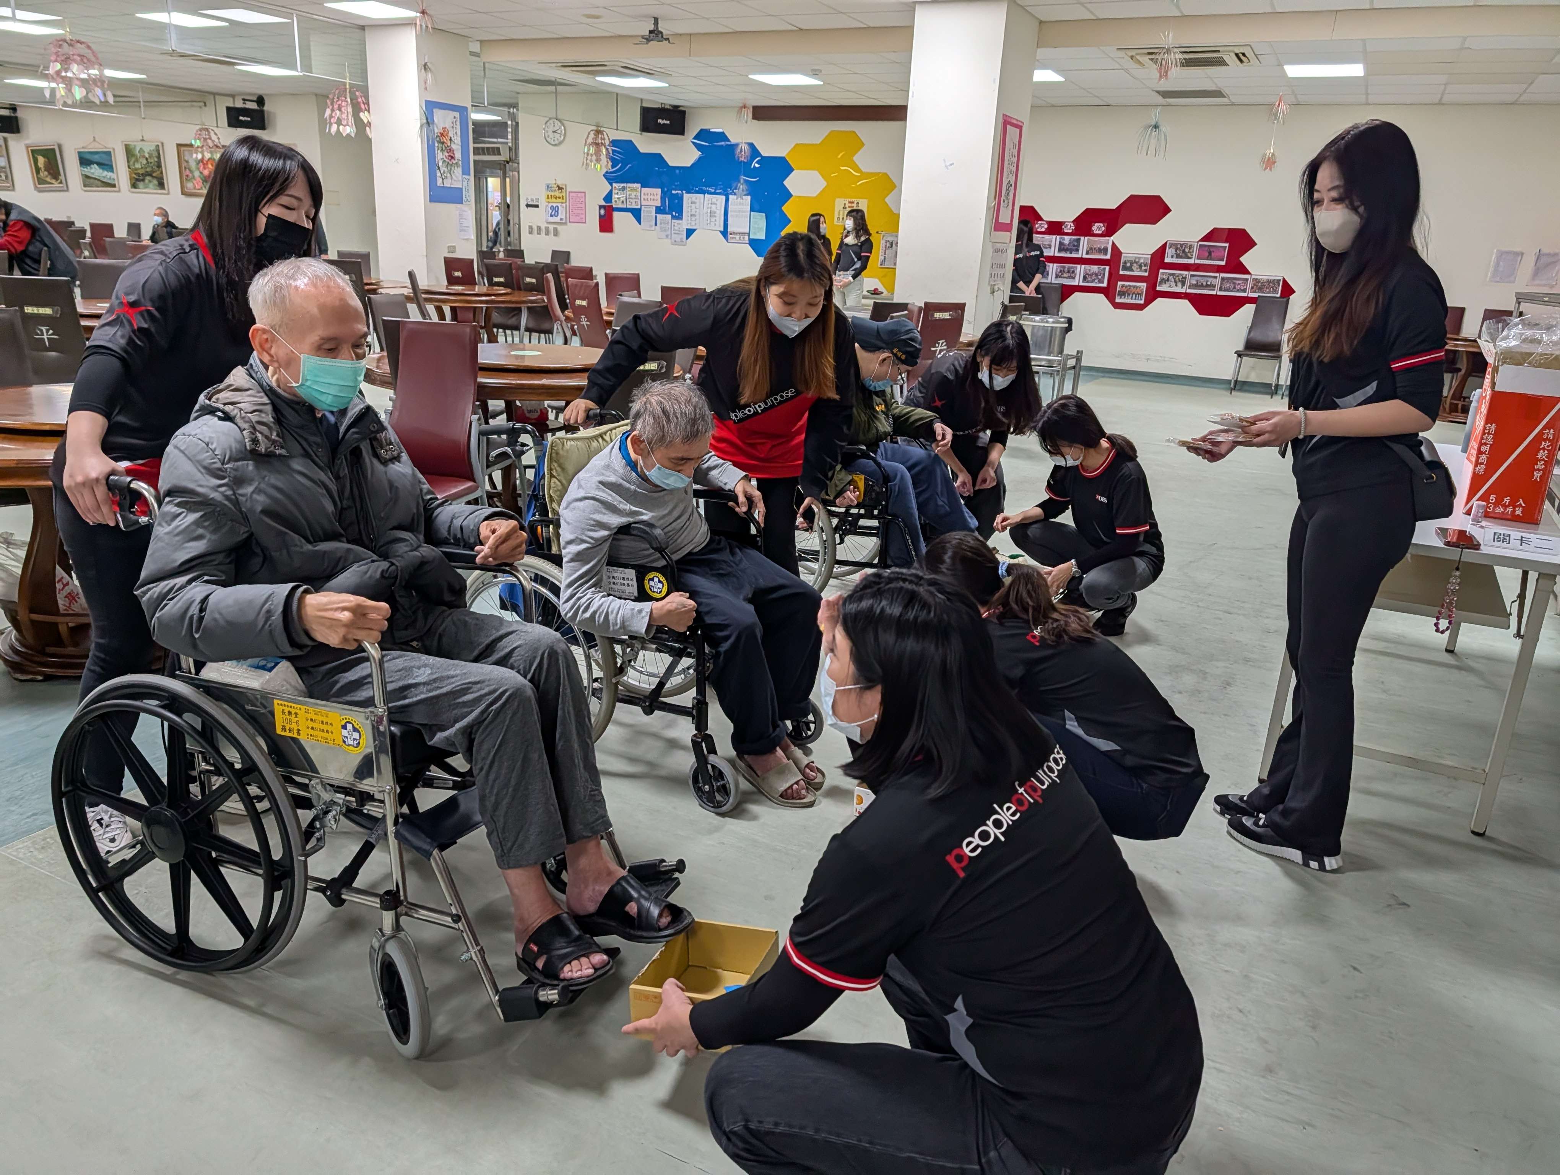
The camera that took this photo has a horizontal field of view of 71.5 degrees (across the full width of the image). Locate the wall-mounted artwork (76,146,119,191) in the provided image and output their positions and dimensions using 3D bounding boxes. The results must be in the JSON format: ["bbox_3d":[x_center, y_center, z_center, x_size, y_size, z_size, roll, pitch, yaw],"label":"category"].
[{"bbox_3d":[-11.215,-6.866,17.815,1.000,0.650,0.050,12,20,25],"label":"wall-mounted artwork"}]

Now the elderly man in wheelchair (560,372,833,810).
[{"bbox_3d":[-0.177,0.005,2.619,0.700,1.010,0.580,16,22,35],"label":"elderly man in wheelchair"}]

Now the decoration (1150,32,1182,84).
[{"bbox_3d":[1.947,-2.666,5.460,0.165,0.240,0.165,12,20,25],"label":"decoration"}]

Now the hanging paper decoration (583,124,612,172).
[{"bbox_3d":[-2.112,-5.075,12.512,0.340,0.520,0.340,3,18,-1],"label":"hanging paper decoration"}]

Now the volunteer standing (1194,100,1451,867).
[{"bbox_3d":[1.200,-0.185,2.455,0.520,1.620,0.460,11,19,23],"label":"volunteer standing"}]

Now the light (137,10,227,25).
[{"bbox_3d":[-5.236,-4.957,9.463,0.600,0.060,0.600,12,20,25],"label":"light"}]

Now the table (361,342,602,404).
[{"bbox_3d":[-1.131,-0.684,4.946,1.370,0.760,1.370,12,20,25],"label":"table"}]

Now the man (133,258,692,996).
[{"bbox_3d":[-0.608,0.042,1.891,1.000,1.180,0.600,15,22,32],"label":"man"}]

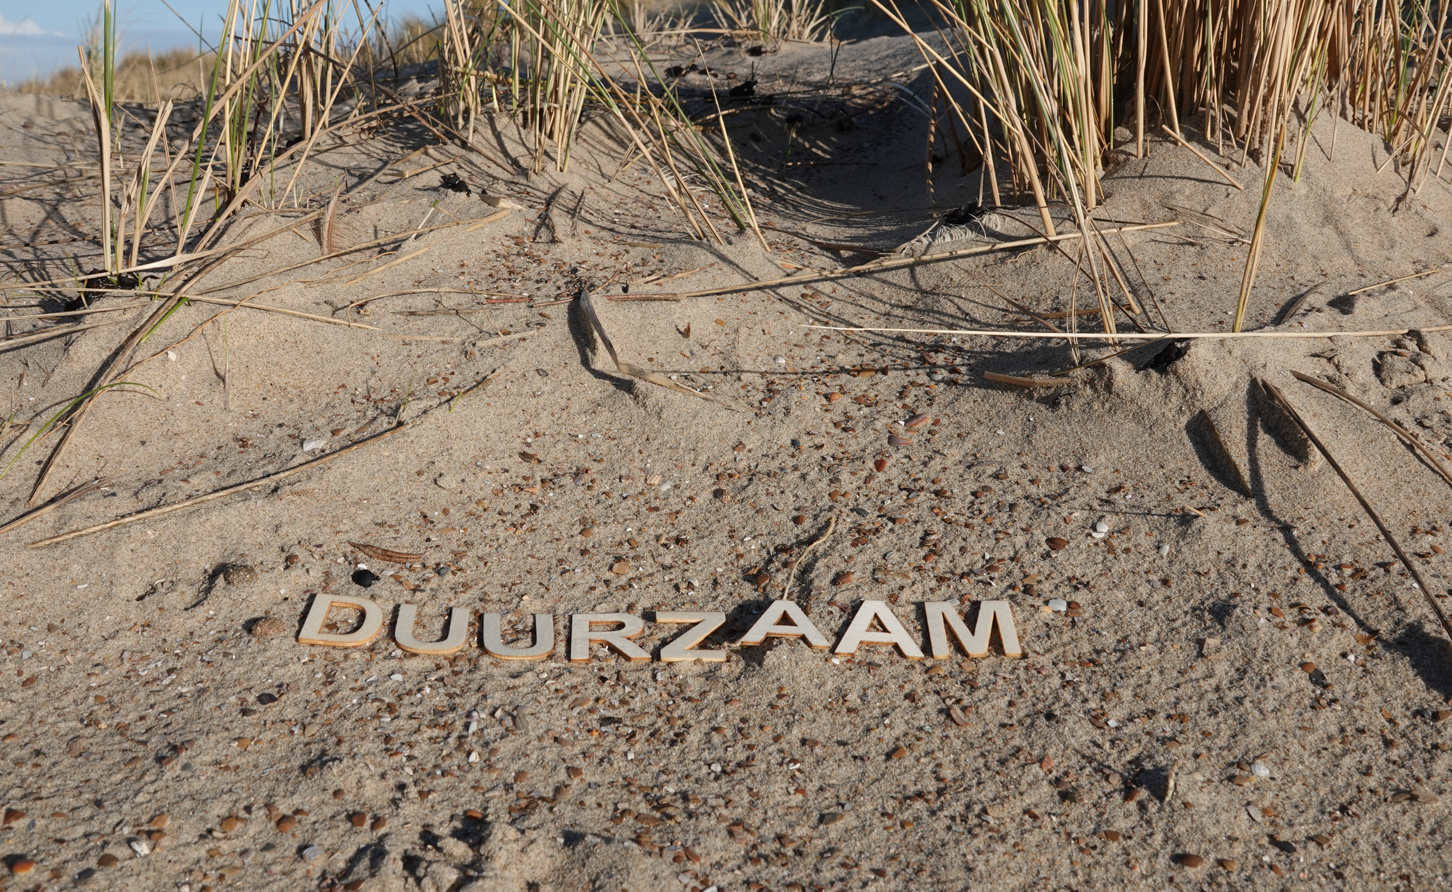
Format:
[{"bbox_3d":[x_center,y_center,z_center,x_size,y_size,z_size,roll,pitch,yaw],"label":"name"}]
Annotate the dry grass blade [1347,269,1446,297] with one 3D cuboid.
[{"bbox_3d":[0.651,-0.162,1.409,0.117,0.005,0.005,-15,29,-16],"label":"dry grass blade"}]

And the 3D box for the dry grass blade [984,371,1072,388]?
[{"bbox_3d":[0.254,-0.058,1.220,0.071,0.006,0.019,5,26,11],"label":"dry grass blade"}]

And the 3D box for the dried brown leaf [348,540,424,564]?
[{"bbox_3d":[-0.232,0.070,0.977,0.057,0.005,0.016,8,27,17],"label":"dried brown leaf"}]

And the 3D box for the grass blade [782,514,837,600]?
[{"bbox_3d":[0.056,0.068,0.957,0.013,0.011,0.109,9,29,18],"label":"grass blade"}]

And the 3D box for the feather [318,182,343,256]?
[{"bbox_3d":[-0.376,-0.215,1.380,0.020,0.071,0.018,12,13,0],"label":"feather"}]

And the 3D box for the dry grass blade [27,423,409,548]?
[{"bbox_3d":[-0.357,0.025,1.060,0.290,0.005,0.017,-21,33,-37],"label":"dry grass blade"}]

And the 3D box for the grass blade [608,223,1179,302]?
[{"bbox_3d":[0.189,-0.197,1.516,0.640,0.012,0.044,-9,27,-14],"label":"grass blade"}]

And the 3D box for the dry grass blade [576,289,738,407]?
[{"bbox_3d":[-0.088,-0.089,1.287,0.067,0.019,0.286,-15,32,-28],"label":"dry grass blade"}]

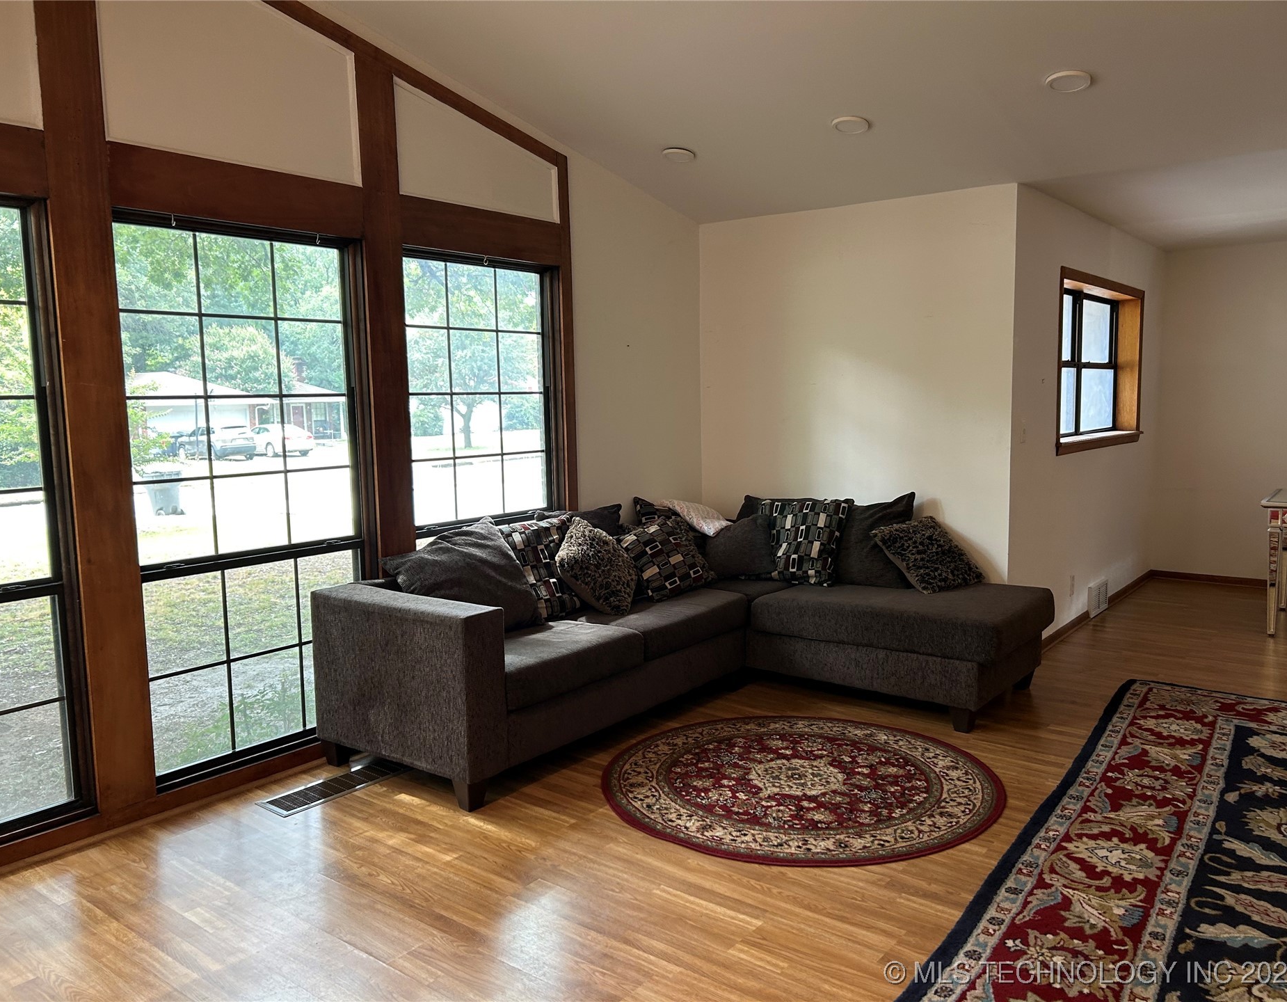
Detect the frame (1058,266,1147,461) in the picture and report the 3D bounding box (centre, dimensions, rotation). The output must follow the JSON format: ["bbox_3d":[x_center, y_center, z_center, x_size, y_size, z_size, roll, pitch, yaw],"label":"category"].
[{"bbox_3d":[2.828,-0.855,6.312,0.170,1.029,2.000,4,8,38],"label":"frame"}]

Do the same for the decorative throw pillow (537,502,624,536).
[{"bbox_3d":[-0.238,0.267,5.015,0.180,0.460,0.620,-32,-14,36],"label":"decorative throw pillow"}]

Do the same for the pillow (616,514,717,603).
[{"bbox_3d":[0.095,0.288,4.940,0.420,0.420,0.150,-26,-11,-39],"label":"pillow"}]

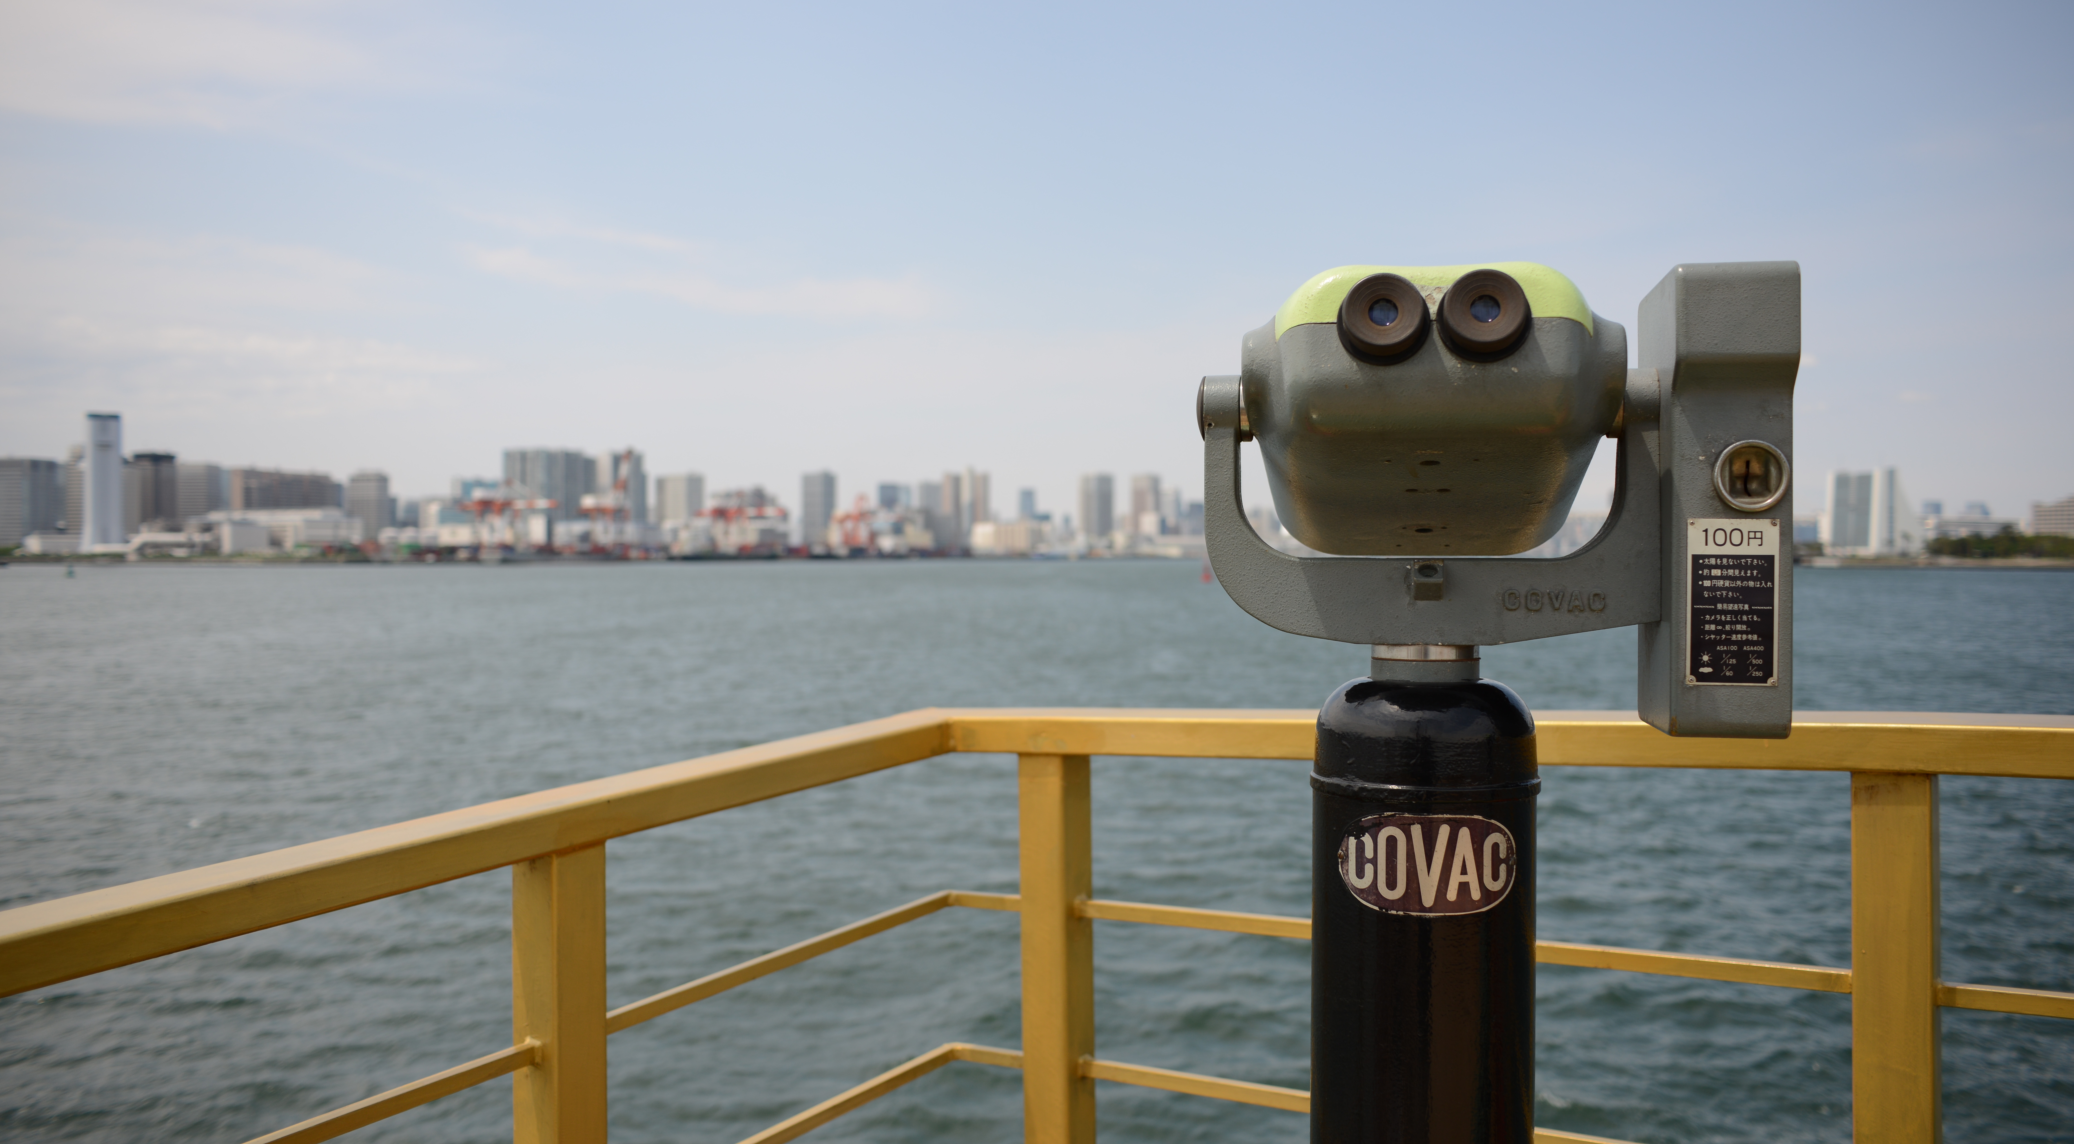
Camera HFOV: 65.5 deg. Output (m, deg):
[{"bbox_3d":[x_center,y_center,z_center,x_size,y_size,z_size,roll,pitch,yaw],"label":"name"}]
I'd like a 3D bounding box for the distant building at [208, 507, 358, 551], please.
[{"bbox_3d":[-560.795,-30.804,1200.000,106.097,31.319,45.000,0,1,20],"label":"distant building"}]

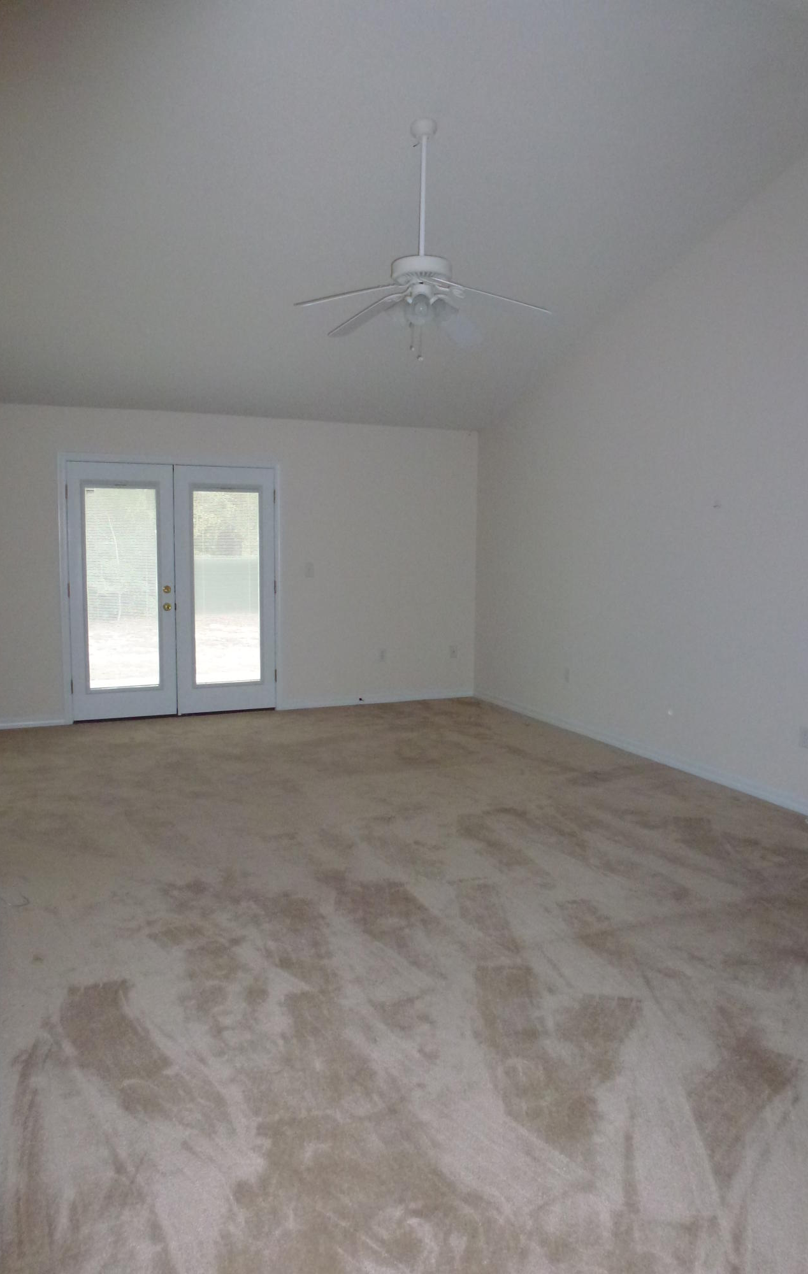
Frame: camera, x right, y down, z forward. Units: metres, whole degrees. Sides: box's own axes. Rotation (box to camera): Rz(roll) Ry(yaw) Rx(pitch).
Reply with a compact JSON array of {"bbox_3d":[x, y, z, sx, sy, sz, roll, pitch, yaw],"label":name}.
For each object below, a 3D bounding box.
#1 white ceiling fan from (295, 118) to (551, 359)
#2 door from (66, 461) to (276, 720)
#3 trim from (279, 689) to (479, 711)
[{"bbox_3d":[0.092,-1.883,4.139,1.270,1.106,1.230,0,6,-7],"label":"white ceiling fan"},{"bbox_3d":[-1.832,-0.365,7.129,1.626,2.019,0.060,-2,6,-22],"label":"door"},{"bbox_3d":[-0.206,0.554,7.898,1.853,0.082,0.016,-2,6,-22],"label":"trim"}]

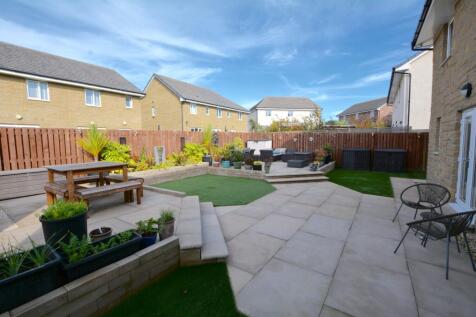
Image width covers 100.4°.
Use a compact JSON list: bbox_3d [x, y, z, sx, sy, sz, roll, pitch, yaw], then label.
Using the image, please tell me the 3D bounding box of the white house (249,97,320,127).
[{"bbox_3d":[8.653,-8.415,40.395,12.000,8.200,7.800,-2,4,-10],"label":"white house"}]

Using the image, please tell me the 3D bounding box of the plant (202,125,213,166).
[{"bbox_3d":[-1.630,-0.695,10.600,0.550,2.200,0.550,-2,4,0],"label":"plant"}]

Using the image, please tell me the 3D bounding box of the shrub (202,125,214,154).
[{"bbox_3d":[-1.562,-0.913,10.500,0.600,1.770,0.600,-2,4,-8],"label":"shrub"}]

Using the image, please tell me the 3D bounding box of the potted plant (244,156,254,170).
[{"bbox_3d":[0.528,0.230,9.100,0.460,0.640,0.450,-2,4,0],"label":"potted plant"}]

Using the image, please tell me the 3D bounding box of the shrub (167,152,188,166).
[{"bbox_3d":[-2.898,0.048,9.500,1.030,0.680,0.850,-2,4,0],"label":"shrub"}]

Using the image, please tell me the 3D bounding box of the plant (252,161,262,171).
[{"bbox_3d":[0.875,0.314,8.900,0.430,0.450,0.420,-2,4,0],"label":"plant"}]

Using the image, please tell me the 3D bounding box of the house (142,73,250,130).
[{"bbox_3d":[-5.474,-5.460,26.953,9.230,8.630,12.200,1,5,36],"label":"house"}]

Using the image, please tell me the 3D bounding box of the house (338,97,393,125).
[{"bbox_3d":[30.577,-9.555,45.755,9.000,8.500,9.900,-3,4,-22],"label":"house"}]

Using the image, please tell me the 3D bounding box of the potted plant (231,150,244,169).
[{"bbox_3d":[-0.024,0.048,9.600,0.660,0.860,0.640,-2,4,0],"label":"potted plant"}]

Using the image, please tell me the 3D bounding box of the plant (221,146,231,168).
[{"bbox_3d":[-0.633,-0.051,10.050,0.500,1.100,0.500,-2,4,0],"label":"plant"}]

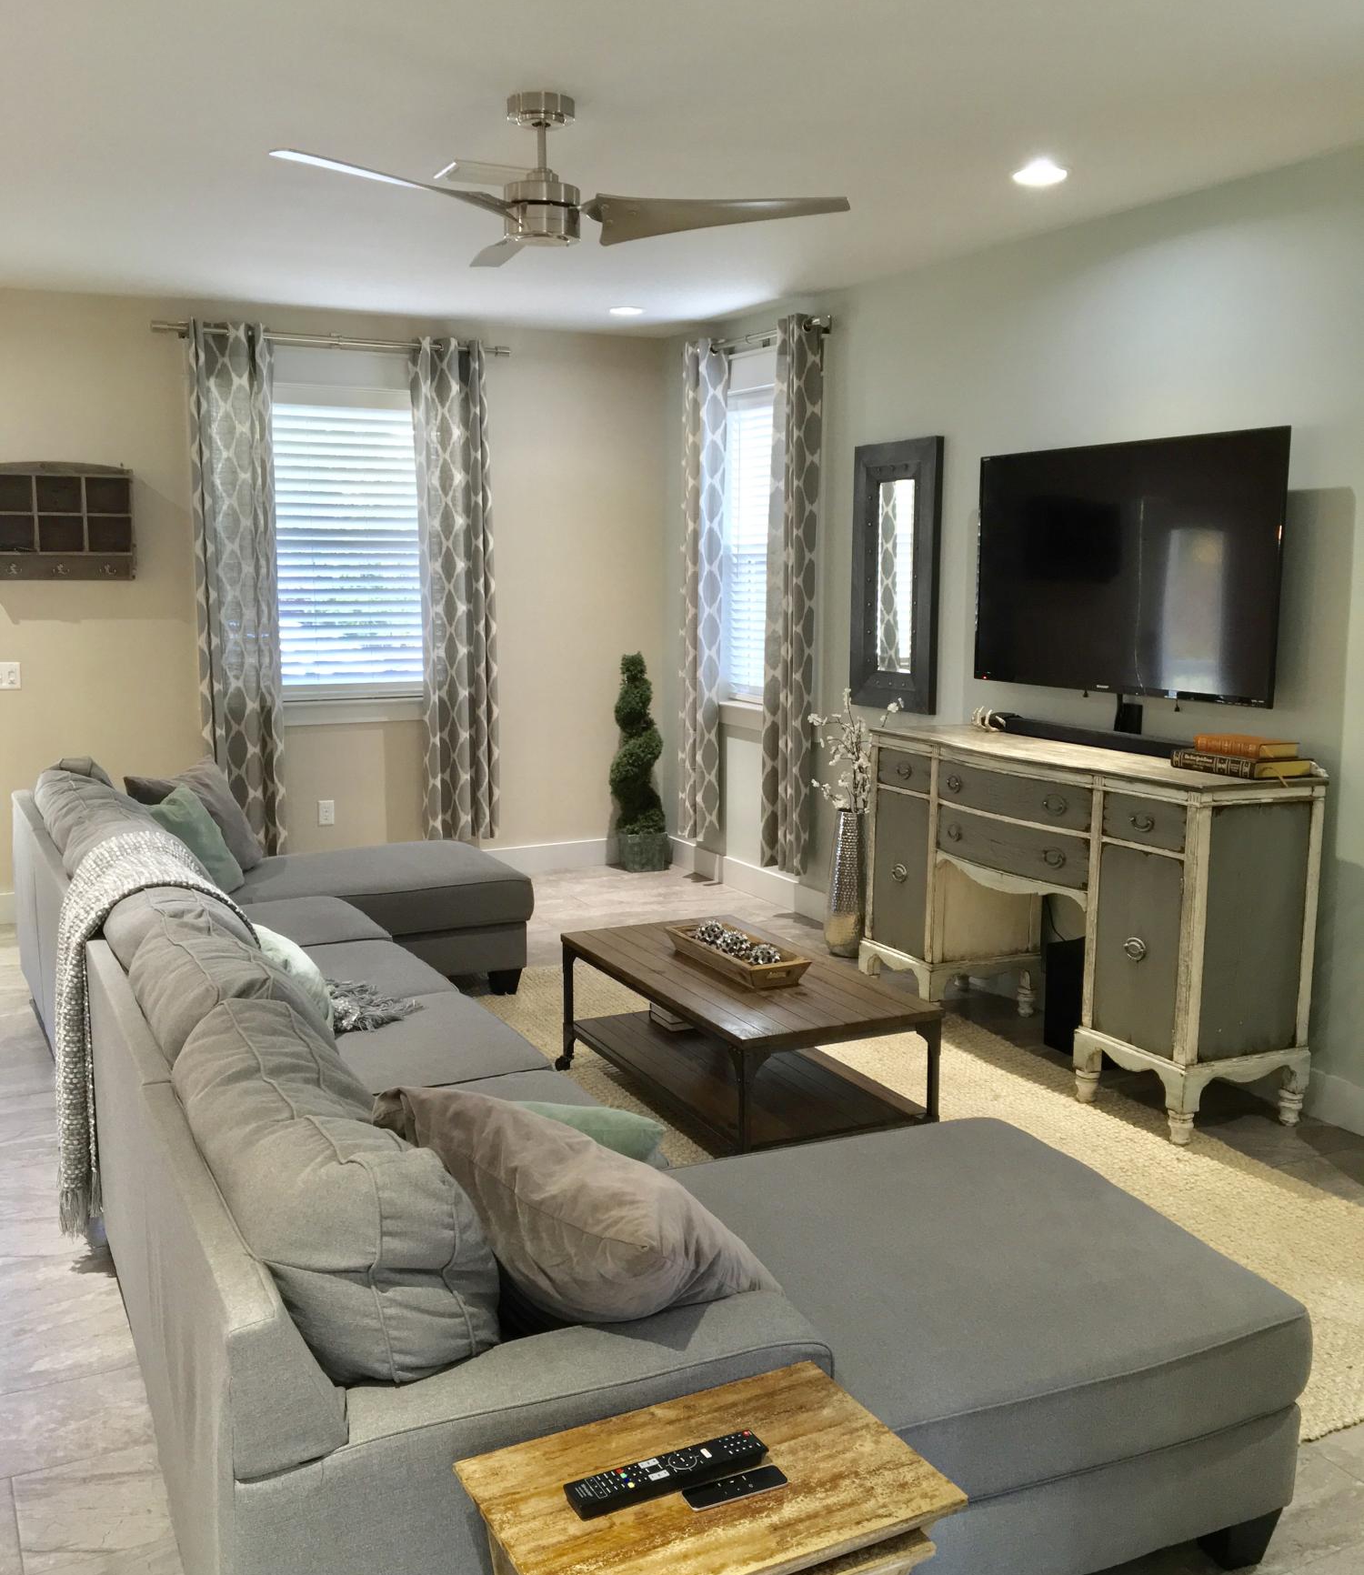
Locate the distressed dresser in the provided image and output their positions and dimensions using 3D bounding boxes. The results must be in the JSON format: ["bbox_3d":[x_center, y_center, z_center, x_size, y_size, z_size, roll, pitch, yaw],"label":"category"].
[{"bbox_3d":[1.229,0.382,5.045,0.507,1.030,1.636,-4,10,-27],"label":"distressed dresser"}]

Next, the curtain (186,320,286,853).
[{"bbox_3d":[-2.016,-0.862,6.967,0.345,2.430,0.120,-4,10,-27],"label":"curtain"}]

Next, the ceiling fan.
[{"bbox_3d":[-0.373,-1.535,3.867,1.420,0.340,1.320,-3,9,-17],"label":"ceiling fan"}]

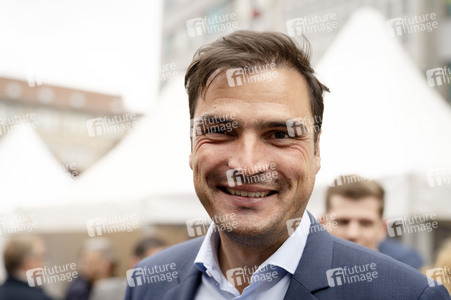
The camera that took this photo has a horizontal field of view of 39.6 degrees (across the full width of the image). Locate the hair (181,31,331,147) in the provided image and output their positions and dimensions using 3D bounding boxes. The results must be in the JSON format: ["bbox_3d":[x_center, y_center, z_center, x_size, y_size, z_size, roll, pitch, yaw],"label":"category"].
[{"bbox_3d":[0.038,-0.065,0.775,0.174,0.172,0.200,2,-2,5],"label":"hair"}]

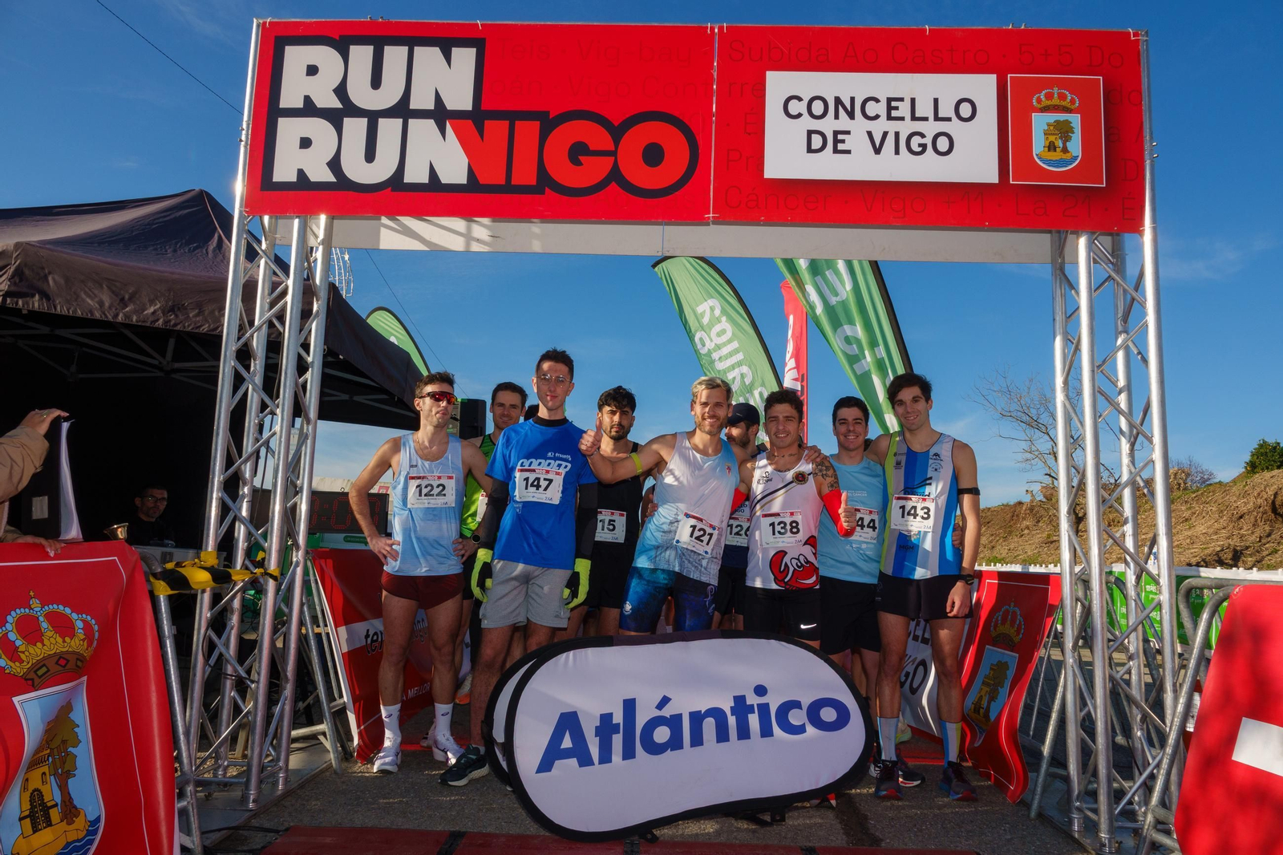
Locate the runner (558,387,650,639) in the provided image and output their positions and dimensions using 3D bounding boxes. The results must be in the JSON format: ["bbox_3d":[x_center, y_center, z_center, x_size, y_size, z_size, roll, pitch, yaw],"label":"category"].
[{"bbox_3d":[-0.161,0.673,4.098,0.520,1.750,0.360,2,-7,1],"label":"runner"}]

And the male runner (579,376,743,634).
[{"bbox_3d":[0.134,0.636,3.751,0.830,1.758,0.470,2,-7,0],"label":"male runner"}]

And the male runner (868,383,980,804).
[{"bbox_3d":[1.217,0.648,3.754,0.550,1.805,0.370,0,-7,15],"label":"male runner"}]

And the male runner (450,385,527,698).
[{"bbox_3d":[-0.751,0.677,4.448,0.520,1.790,0.380,2,-7,-6],"label":"male runner"}]

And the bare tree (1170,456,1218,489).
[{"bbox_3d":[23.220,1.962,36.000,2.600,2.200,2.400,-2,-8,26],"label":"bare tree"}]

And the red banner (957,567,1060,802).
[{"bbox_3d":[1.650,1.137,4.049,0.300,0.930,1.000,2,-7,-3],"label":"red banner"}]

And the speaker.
[{"bbox_3d":[-1.749,0.018,8.455,0.340,0.580,0.360,7,-9,-38],"label":"speaker"}]

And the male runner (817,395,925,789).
[{"bbox_3d":[1.039,0.702,3.948,0.570,1.730,0.380,1,-7,8],"label":"male runner"}]

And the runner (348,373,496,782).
[{"bbox_3d":[-1.007,0.616,3.930,0.650,1.768,0.380,3,-7,-8],"label":"runner"}]

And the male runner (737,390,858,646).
[{"bbox_3d":[0.664,0.686,3.828,0.570,1.710,0.400,1,-7,8],"label":"male runner"}]

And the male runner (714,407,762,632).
[{"bbox_3d":[0.485,0.729,4.244,0.500,1.716,0.360,0,-7,18],"label":"male runner"}]

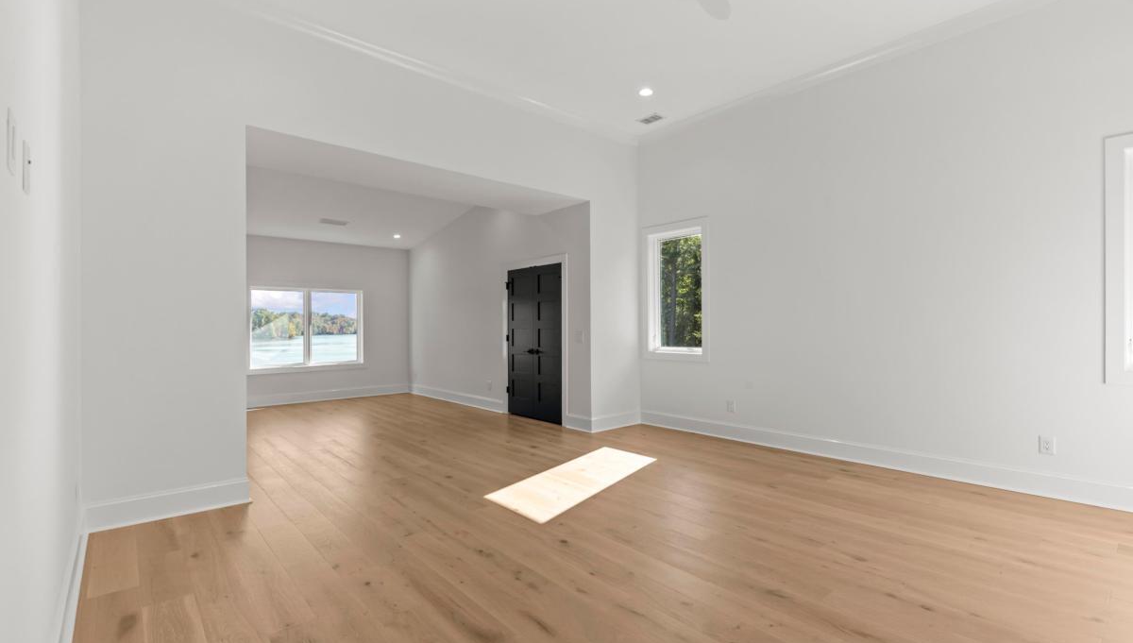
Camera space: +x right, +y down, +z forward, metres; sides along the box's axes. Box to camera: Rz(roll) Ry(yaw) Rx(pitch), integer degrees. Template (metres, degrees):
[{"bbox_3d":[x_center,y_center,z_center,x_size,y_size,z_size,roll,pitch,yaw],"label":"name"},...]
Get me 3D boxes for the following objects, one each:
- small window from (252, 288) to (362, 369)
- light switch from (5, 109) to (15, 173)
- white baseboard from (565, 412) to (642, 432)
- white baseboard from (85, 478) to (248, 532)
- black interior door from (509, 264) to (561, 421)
[{"bbox_3d":[-4.331,0.115,8.471,1.725,1.294,0.099,0,-1,-42],"label":"small window"},{"bbox_3d":[-1.114,-0.352,1.008,0.007,0.121,0.074,0,-1,-42],"label":"light switch"},{"bbox_3d":[0.456,1.221,6.318,0.848,0.174,0.503,0,-1,-42],"label":"white baseboard"},{"bbox_3d":[-2.591,1.202,3.328,0.862,0.181,0.028,0,-1,-42],"label":"white baseboard"},{"bbox_3d":[-0.444,0.292,6.803,0.049,2.050,1.165,0,-1,-42],"label":"black interior door"}]

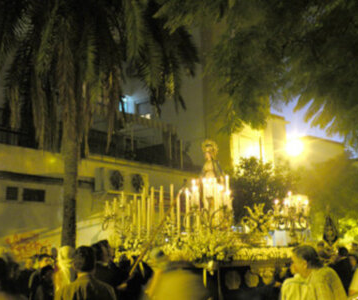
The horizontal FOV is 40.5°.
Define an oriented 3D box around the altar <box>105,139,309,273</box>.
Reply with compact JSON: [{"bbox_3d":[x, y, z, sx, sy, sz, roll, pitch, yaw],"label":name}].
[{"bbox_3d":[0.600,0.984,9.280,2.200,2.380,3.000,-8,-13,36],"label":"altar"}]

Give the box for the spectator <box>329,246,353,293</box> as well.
[{"bbox_3d":[3.061,2.668,8.959,0.500,1.720,0.350,9,-14,-39],"label":"spectator"}]

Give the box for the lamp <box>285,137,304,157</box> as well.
[{"bbox_3d":[4.124,-0.125,17.330,0.550,0.600,0.550,0,-11,0],"label":"lamp"}]

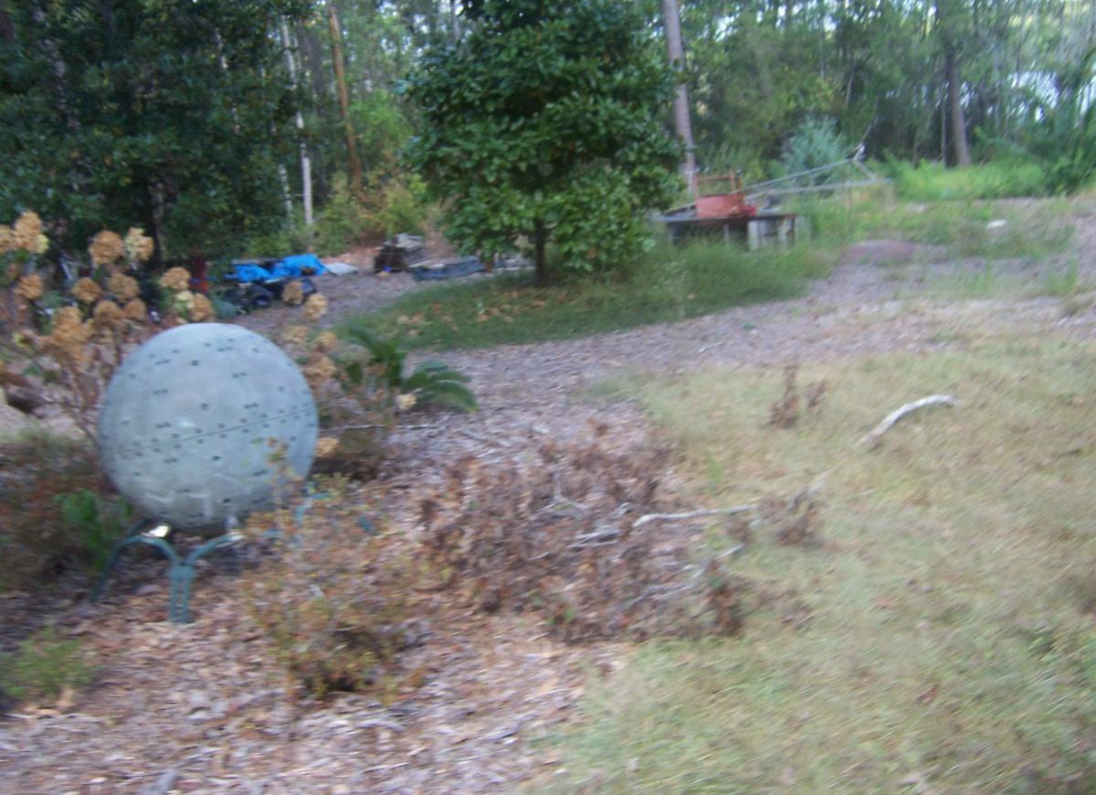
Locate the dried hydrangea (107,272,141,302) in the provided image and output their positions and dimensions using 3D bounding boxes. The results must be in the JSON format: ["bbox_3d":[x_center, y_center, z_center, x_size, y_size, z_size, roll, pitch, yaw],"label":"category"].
[{"bbox_3d":[-1.786,-0.463,4.400,0.136,0.127,0.131,-6,14,0],"label":"dried hydrangea"}]

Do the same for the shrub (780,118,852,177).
[{"bbox_3d":[4.722,-4.322,18.500,1.214,1.248,1.214,-6,14,0],"label":"shrub"}]

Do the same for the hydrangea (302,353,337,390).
[{"bbox_3d":[-1.051,-0.120,4.800,0.156,0.171,0.163,-9,14,-12],"label":"hydrangea"}]

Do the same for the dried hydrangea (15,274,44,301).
[{"bbox_3d":[-2.381,-0.506,4.800,0.132,0.122,0.126,-13,15,-25],"label":"dried hydrangea"}]

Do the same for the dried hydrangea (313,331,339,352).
[{"bbox_3d":[-0.936,-0.237,4.400,0.109,0.088,0.099,-6,14,0],"label":"dried hydrangea"}]

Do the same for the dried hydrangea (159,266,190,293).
[{"bbox_3d":[-1.750,-0.555,4.900,0.143,0.116,0.129,-11,14,-18],"label":"dried hydrangea"}]

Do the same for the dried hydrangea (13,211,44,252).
[{"bbox_3d":[-2.161,-0.686,4.350,0.115,0.173,0.120,-6,14,0],"label":"dried hydrangea"}]

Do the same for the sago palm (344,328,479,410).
[{"bbox_3d":[-0.805,-0.149,6.000,0.780,0.500,0.750,-5,14,0],"label":"sago palm"}]

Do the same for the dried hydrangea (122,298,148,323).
[{"bbox_3d":[-1.752,-0.371,4.450,0.109,0.106,0.107,-6,14,0],"label":"dried hydrangea"}]

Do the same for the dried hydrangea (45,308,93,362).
[{"bbox_3d":[-2.113,-0.275,4.600,0.205,0.242,0.222,-13,15,-24],"label":"dried hydrangea"}]

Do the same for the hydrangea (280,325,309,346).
[{"bbox_3d":[-1.201,-0.292,4.950,0.136,0.101,0.118,-10,14,-13],"label":"hydrangea"}]

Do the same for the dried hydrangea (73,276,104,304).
[{"bbox_3d":[-1.940,-0.452,4.400,0.119,0.120,0.120,-6,14,0],"label":"dried hydrangea"}]

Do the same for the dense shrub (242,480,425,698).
[{"bbox_3d":[-0.644,0.582,3.170,0.521,0.620,0.521,-6,14,0],"label":"dense shrub"}]

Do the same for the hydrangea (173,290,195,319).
[{"bbox_3d":[-1.694,-0.430,4.850,0.110,0.132,0.115,-11,14,-18],"label":"hydrangea"}]

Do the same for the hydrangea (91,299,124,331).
[{"bbox_3d":[-1.999,-0.376,4.750,0.146,0.137,0.141,-12,15,-22],"label":"hydrangea"}]

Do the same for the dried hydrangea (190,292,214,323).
[{"bbox_3d":[-1.478,-0.383,4.450,0.106,0.131,0.119,-6,14,0],"label":"dried hydrangea"}]

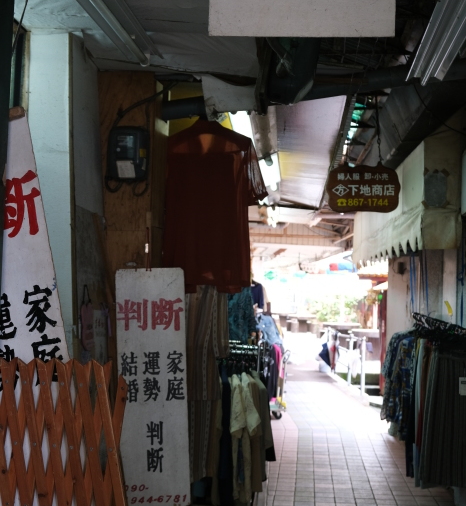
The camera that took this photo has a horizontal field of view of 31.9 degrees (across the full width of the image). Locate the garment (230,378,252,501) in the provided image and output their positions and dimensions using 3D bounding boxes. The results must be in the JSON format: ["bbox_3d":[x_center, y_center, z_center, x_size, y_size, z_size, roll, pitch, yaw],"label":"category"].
[{"bbox_3d":[0.028,1.017,4.500,0.140,0.680,0.430,1,-3,-14],"label":"garment"}]

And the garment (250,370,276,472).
[{"bbox_3d":[0.130,0.944,4.600,0.150,0.560,0.430,2,-3,-20],"label":"garment"}]

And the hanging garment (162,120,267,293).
[{"bbox_3d":[-0.112,-0.216,3.800,0.520,0.800,0.140,0,-3,2],"label":"hanging garment"}]

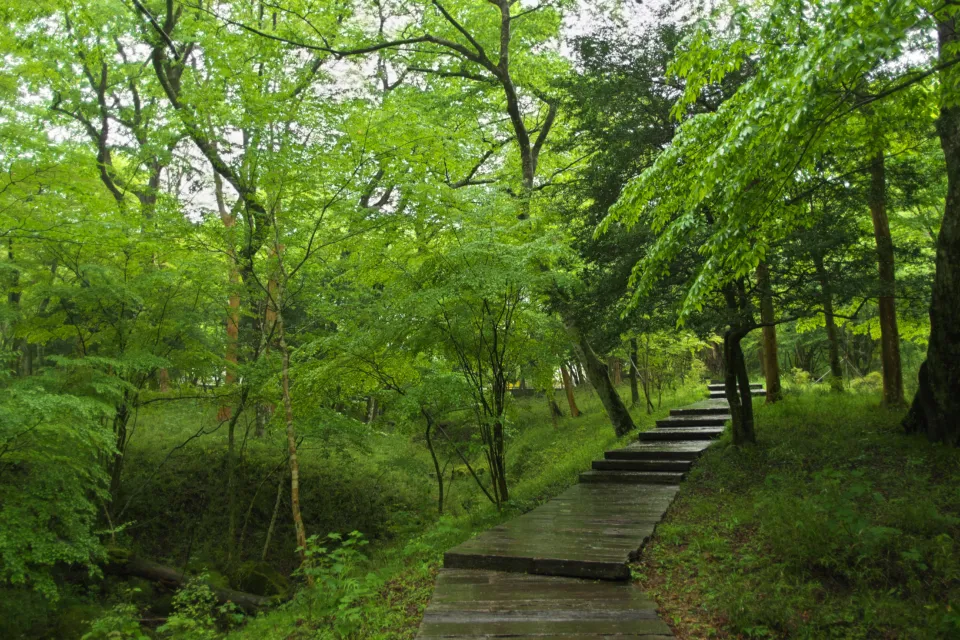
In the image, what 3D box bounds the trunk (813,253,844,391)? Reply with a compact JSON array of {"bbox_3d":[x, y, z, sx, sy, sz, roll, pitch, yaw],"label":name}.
[{"bbox_3d":[12.146,0.025,20.421,0.420,4.825,0.400,-7,-9,31],"label":"trunk"}]

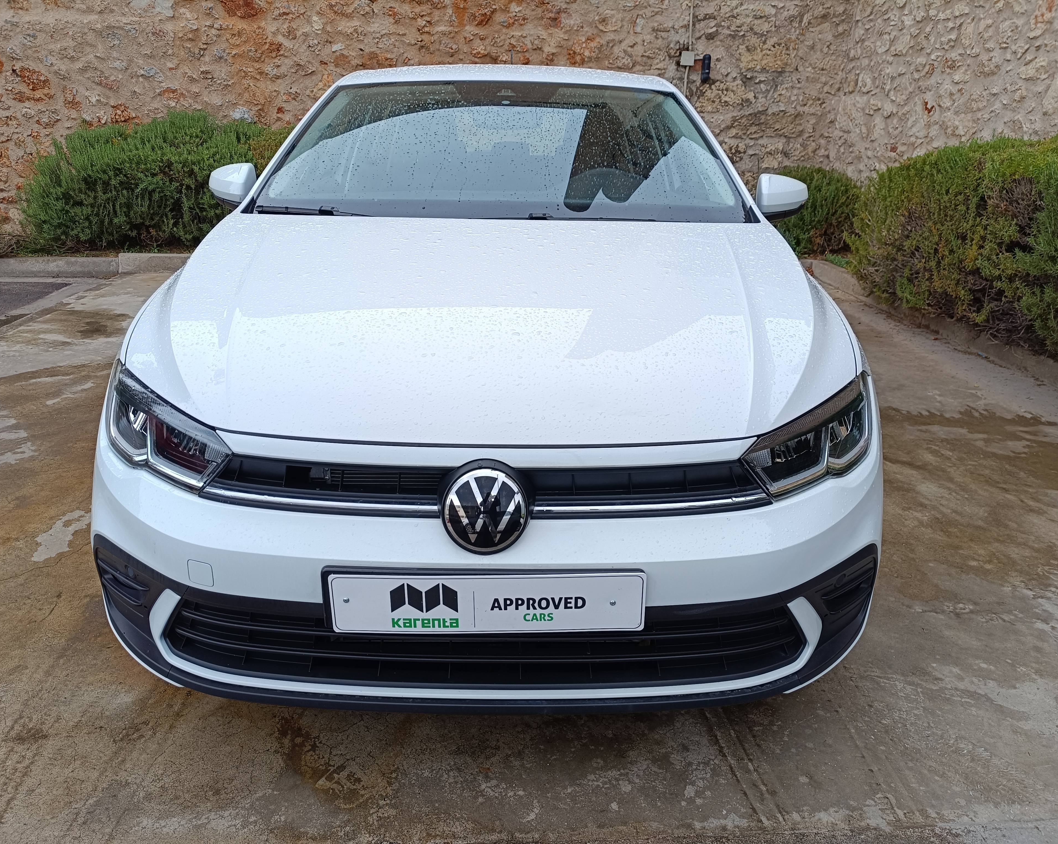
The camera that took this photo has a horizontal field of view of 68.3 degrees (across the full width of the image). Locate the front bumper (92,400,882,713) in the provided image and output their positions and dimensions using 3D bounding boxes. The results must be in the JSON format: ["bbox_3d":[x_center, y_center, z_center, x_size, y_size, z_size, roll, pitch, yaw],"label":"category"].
[{"bbox_3d":[-0.075,0.228,1.530,1.720,0.540,0.490,1,19,-1],"label":"front bumper"}]

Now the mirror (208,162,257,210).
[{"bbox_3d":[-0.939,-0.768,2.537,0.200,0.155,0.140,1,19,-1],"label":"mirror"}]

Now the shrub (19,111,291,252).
[{"bbox_3d":[-3.316,-2.240,7.434,2.750,1.300,1.100,1,19,-1],"label":"shrub"}]

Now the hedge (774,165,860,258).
[{"bbox_3d":[2.799,-2.039,7.742,1.100,0.960,0.950,1,19,-1],"label":"hedge"}]

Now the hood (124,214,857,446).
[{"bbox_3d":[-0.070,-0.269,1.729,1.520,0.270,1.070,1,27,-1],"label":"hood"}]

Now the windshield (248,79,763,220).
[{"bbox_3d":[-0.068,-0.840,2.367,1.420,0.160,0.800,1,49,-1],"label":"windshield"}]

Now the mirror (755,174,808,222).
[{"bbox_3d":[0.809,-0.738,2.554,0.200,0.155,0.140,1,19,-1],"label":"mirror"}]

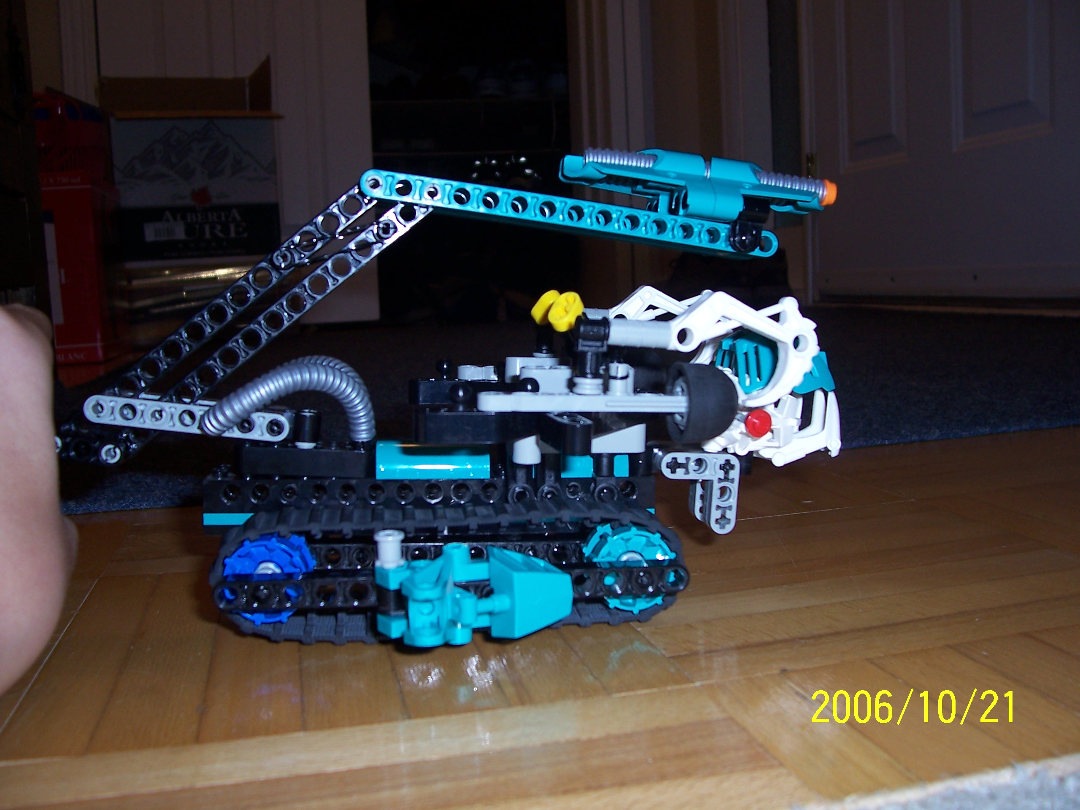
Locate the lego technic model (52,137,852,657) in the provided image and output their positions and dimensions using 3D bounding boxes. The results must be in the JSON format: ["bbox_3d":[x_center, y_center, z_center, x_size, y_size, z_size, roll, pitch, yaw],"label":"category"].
[{"bbox_3d":[-0.026,-0.010,0.311,0.242,0.128,0.142,-3,6,-8],"label":"lego technic model"}]

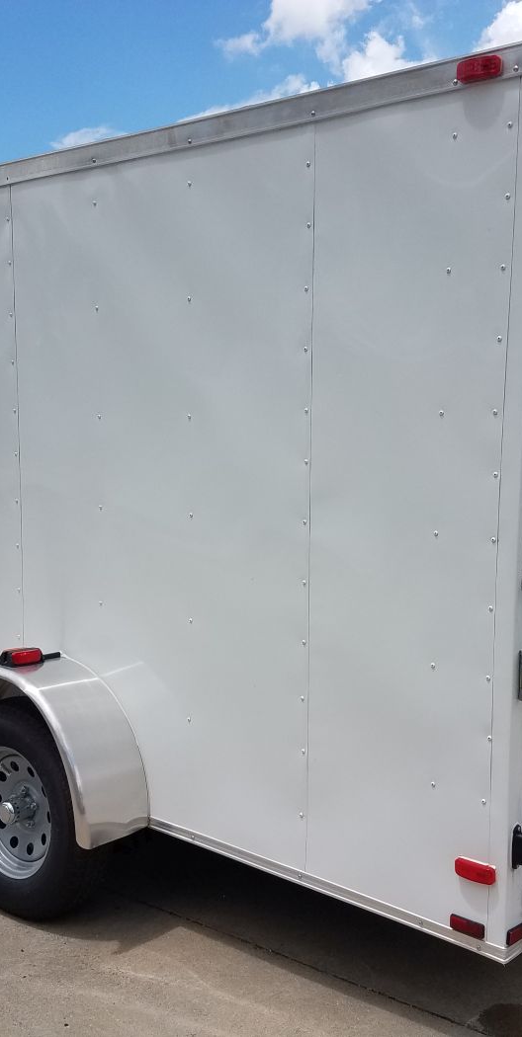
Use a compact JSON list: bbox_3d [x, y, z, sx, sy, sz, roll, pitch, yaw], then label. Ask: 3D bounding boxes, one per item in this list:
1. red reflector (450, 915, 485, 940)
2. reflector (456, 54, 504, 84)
[{"bbox_3d":[0.499,0.988,2.511,0.089,0.036,0.008,5,7,40],"label":"red reflector"},{"bbox_3d":[0.490,-1.011,2.338,0.105,0.051,0.026,5,7,40],"label":"reflector"}]

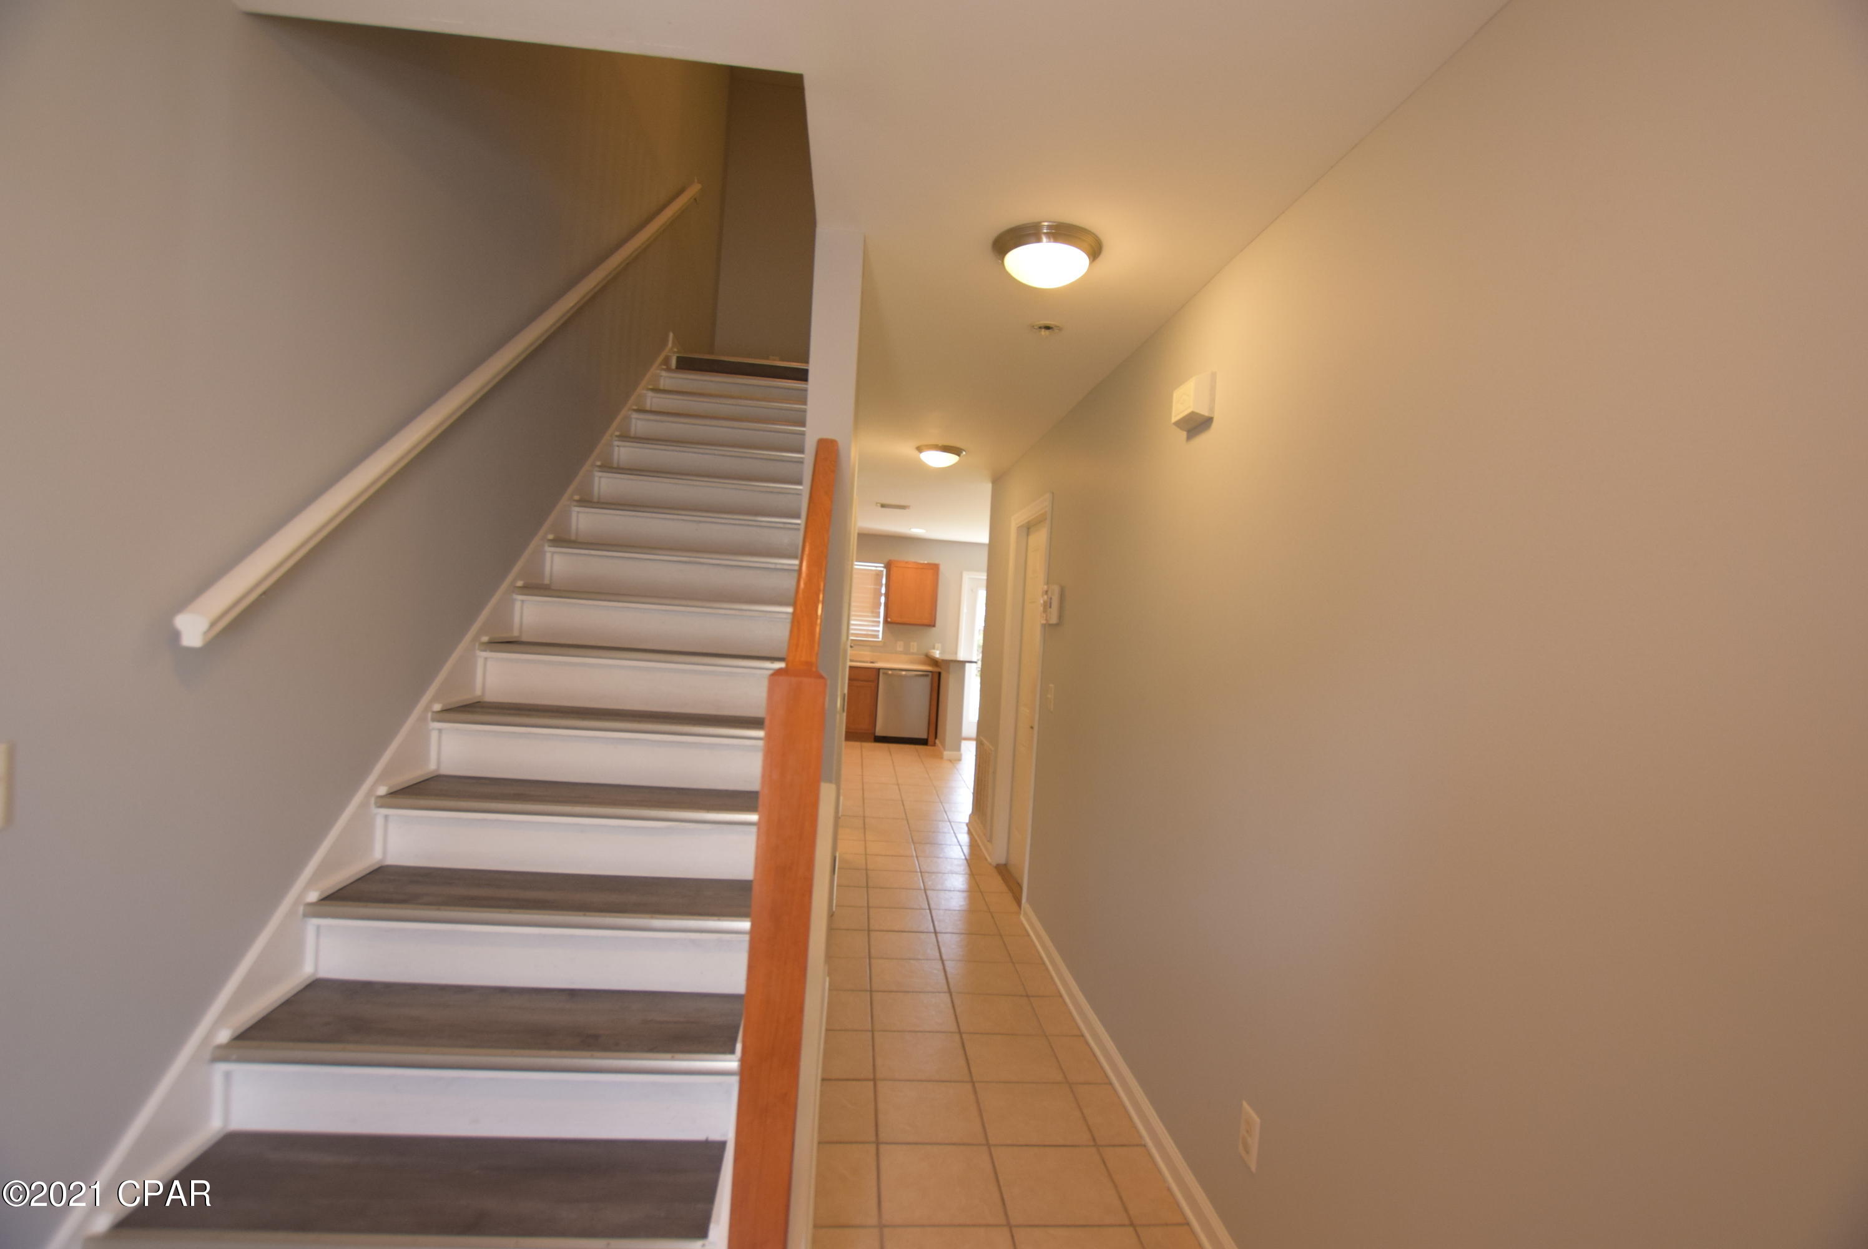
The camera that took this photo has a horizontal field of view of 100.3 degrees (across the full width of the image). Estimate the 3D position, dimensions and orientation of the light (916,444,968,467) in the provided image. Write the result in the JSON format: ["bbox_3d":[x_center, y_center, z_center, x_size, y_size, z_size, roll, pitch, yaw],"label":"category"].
[{"bbox_3d":[0.041,-0.994,4.679,0.300,0.115,0.300,4,0,-6],"label":"light"}]

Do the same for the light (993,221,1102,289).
[{"bbox_3d":[0.301,-0.957,2.103,0.300,0.107,0.300,4,0,-6],"label":"light"}]

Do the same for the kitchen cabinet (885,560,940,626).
[{"bbox_3d":[-0.273,-0.365,9.502,0.613,0.761,0.310,4,0,-6],"label":"kitchen cabinet"}]

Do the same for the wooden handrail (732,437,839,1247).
[{"bbox_3d":[-0.282,0.417,1.646,0.095,1.775,0.795,4,0,-6],"label":"wooden handrail"}]

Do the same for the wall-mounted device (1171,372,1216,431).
[{"bbox_3d":[0.728,-0.625,2.196,0.059,0.122,0.165,4,0,-6],"label":"wall-mounted device"}]

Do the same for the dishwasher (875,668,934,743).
[{"bbox_3d":[-0.375,0.963,9.347,0.606,0.849,0.600,4,0,-6],"label":"dishwasher"}]

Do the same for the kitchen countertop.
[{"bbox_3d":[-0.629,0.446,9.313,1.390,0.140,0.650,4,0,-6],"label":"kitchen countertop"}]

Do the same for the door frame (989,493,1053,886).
[{"bbox_3d":[0.520,0.398,4.332,0.120,2.112,0.910,4,0,-6],"label":"door frame"}]

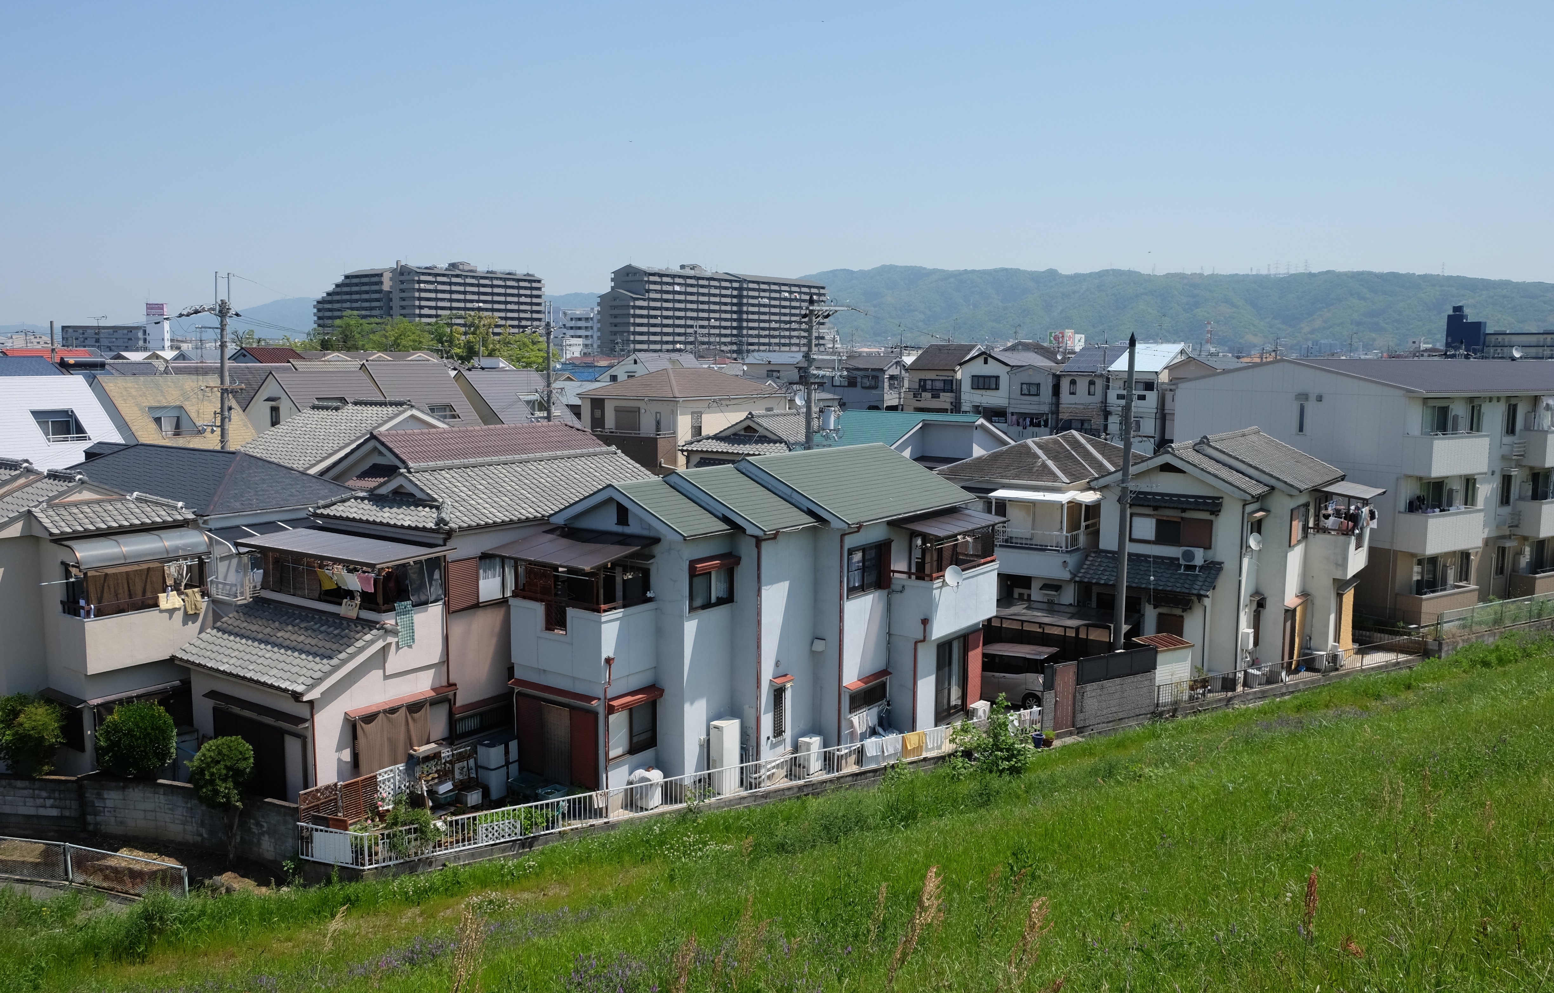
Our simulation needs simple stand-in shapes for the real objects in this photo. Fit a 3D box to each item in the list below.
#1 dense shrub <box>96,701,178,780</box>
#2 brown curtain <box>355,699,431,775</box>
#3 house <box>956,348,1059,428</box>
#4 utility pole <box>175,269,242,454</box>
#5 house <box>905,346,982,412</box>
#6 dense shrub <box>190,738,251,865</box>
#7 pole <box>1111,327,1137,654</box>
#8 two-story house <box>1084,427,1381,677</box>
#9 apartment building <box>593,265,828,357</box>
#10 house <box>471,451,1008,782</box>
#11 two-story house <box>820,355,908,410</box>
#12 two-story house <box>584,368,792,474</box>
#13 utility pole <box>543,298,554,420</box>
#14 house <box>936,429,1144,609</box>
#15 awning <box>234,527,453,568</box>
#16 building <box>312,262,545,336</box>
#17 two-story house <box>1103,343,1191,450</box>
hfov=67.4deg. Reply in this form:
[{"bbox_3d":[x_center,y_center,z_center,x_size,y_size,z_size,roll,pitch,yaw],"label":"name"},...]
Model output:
[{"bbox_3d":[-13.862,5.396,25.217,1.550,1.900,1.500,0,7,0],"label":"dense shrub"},{"bbox_3d":[-8.340,5.355,25.519,0.140,1.500,1.850,5,8,36],"label":"brown curtain"},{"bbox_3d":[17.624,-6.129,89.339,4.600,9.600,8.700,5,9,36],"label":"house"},{"bbox_3d":[-20.732,-1.809,43.038,0.800,12.878,1.900,5,9,36],"label":"utility pole"},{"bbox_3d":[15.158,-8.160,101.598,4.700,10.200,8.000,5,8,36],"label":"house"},{"bbox_3d":[-10.890,5.941,22.914,1.100,2.503,1.100,0,7,0],"label":"dense shrub"},{"bbox_3d":[10.510,0.247,35.097,0.330,10.200,0.330,5,8,36],"label":"pole"},{"bbox_3d":[15.018,1.631,38.750,7.000,7.600,11.200,5,9,36],"label":"two-story house"},{"bbox_3d":[-20.034,-61.781,420.898,16.800,39.000,101.000,6,9,41],"label":"apartment building"},{"bbox_3d":[-0.102,2.718,30.088,7.100,7.560,12.400,5,8,36],"label":"house"},{"bbox_3d":[6.669,-7.433,101.454,9.200,9.500,4.500,5,9,36],"label":"two-story house"},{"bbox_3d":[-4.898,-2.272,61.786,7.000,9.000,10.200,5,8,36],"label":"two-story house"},{"bbox_3d":[-11.145,-3.297,57.185,0.450,12.546,0.500,5,9,36],"label":"utility pole"},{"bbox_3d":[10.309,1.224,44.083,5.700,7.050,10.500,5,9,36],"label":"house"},{"bbox_3d":[-10.190,1.174,27.162,5.600,0.220,2.050,5,8,36],"label":"awning"},{"bbox_3d":[-129.941,-64.826,441.411,58.000,40.000,58.000,6,9,37],"label":"building"},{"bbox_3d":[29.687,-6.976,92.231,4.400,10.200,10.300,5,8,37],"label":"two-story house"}]

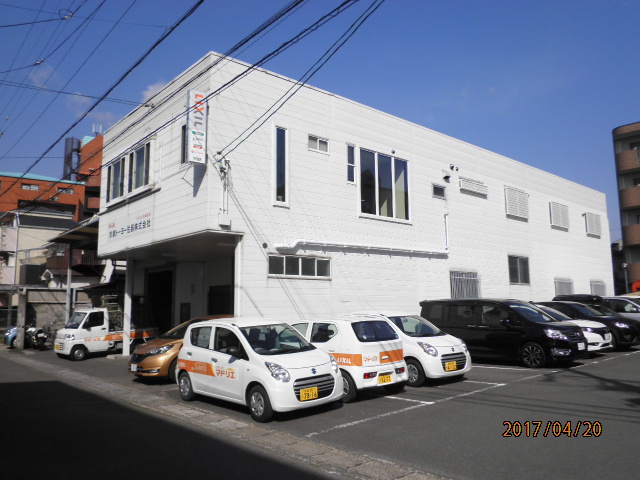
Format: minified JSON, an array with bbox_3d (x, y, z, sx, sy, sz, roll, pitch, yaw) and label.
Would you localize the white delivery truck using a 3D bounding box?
[{"bbox_3d":[-8.060,3.510,18.200,1.475,1.790,3.395,-8,-11,43],"label":"white delivery truck"}]

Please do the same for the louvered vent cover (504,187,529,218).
[{"bbox_3d":[8.914,-1.644,21.795,1.921,1.166,0.120,6,-10,-40],"label":"louvered vent cover"}]

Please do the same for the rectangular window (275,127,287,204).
[{"bbox_3d":[-1.073,-2.091,13.262,0.393,2.182,0.100,6,-10,-41],"label":"rectangular window"}]

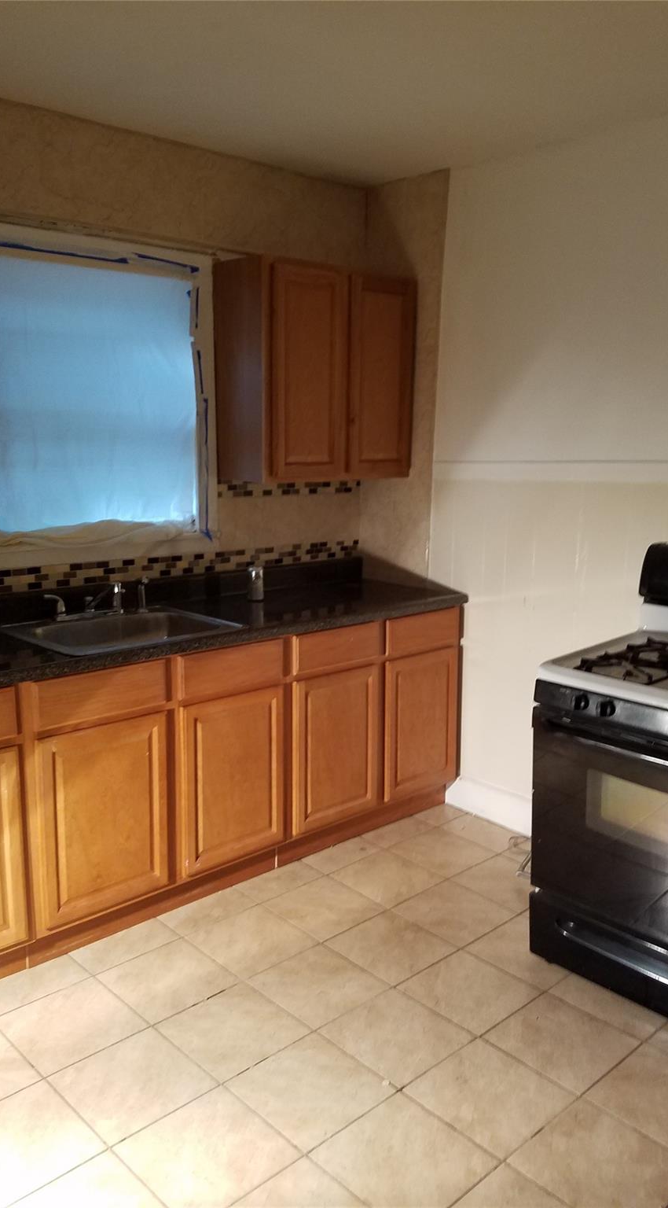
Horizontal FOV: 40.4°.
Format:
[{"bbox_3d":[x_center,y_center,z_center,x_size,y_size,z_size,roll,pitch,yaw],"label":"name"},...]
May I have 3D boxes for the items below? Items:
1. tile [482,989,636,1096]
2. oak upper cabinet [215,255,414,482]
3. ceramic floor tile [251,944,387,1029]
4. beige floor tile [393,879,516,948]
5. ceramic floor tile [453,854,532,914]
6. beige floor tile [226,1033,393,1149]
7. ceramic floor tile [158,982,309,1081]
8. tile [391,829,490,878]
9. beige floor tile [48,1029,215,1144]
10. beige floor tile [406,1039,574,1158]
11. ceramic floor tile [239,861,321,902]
[{"bbox_3d":[0.589,1.131,2.350,0.298,0.010,0.298,-9,14,-43],"label":"tile"},{"bbox_3d":[-0.053,-0.886,3.578,0.787,0.788,0.303,-9,14,-42],"label":"oak upper cabinet"},{"bbox_3d":[-0.044,1.093,2.601,0.300,0.010,0.300,-9,14,-43],"label":"ceramic floor tile"},{"bbox_3d":[0.400,1.026,3.017,0.300,0.010,0.300,-9,14,-43],"label":"beige floor tile"},{"bbox_3d":[0.615,0.981,3.192,0.299,0.010,0.299,-9,14,-42],"label":"ceramic floor tile"},{"bbox_3d":[-0.056,1.167,2.182,0.300,0.010,0.300,-9,14,-43],"label":"beige floor tile"},{"bbox_3d":[-0.262,1.113,2.372,0.298,0.010,0.298,-9,14,-43],"label":"ceramic floor tile"},{"bbox_3d":[0.415,0.949,3.451,0.300,0.010,0.300,-9,14,-43],"label":"tile"},{"bbox_3d":[-0.482,1.151,2.176,0.299,0.010,0.299,-9,14,-42],"label":"beige floor tile"},{"bbox_3d":[0.374,1.176,2.172,0.300,0.010,0.300,-9,14,-43],"label":"beige floor tile"},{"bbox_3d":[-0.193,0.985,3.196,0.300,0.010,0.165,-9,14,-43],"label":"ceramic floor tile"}]

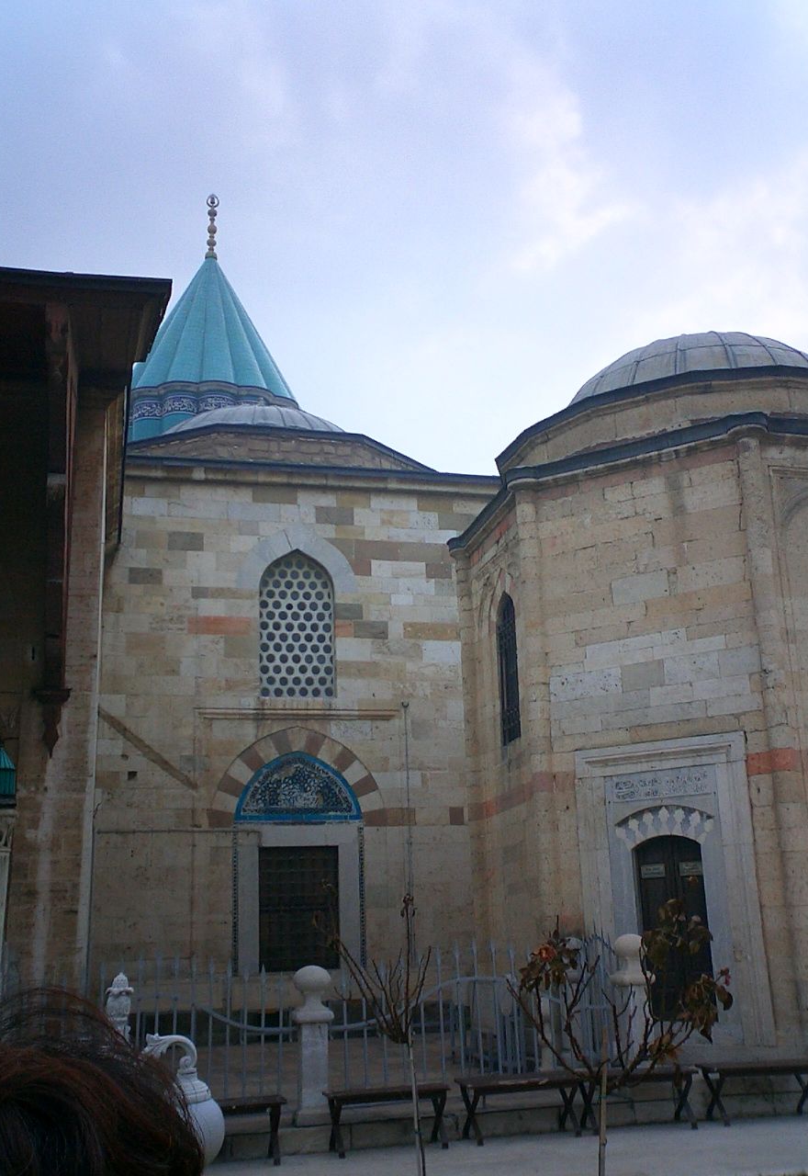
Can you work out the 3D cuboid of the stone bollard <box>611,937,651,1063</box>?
[{"bbox_3d":[2.214,3.992,12.165,0.350,1.262,0.350,3,-17,-15],"label":"stone bollard"}]

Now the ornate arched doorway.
[{"bbox_3d":[3.379,4.183,15.624,0.930,2.220,0.220,-12,-19,30],"label":"ornate arched doorway"}]

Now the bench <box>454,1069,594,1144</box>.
[{"bbox_3d":[1.036,4.609,11.127,1.060,0.475,0.420,3,-17,-15],"label":"bench"}]

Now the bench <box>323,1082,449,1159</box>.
[{"bbox_3d":[-0.163,4.525,10.709,1.060,0.475,0.420,3,-17,-15],"label":"bench"}]

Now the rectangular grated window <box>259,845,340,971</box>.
[{"bbox_3d":[-1.617,4.906,19.286,1.250,1.900,0.180,2,-17,-13],"label":"rectangular grated window"}]

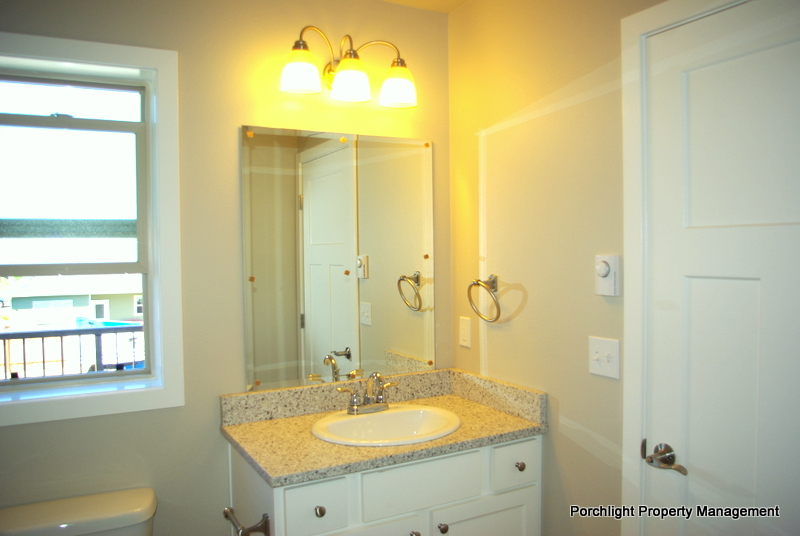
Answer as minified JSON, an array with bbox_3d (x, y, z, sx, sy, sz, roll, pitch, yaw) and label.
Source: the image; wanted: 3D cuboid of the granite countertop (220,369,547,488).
[{"bbox_3d":[-0.056,0.493,2.028,0.945,0.129,0.560,-1,1,-30],"label":"granite countertop"}]

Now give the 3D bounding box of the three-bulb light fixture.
[{"bbox_3d":[-0.182,-0.704,2.144,0.522,0.272,0.200,-1,1,-30],"label":"three-bulb light fixture"}]

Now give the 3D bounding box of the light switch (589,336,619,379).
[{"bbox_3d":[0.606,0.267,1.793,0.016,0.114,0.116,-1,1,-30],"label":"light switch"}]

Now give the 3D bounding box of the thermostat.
[{"bbox_3d":[0.608,0.022,1.768,0.030,0.118,0.070,-1,1,-30],"label":"thermostat"}]

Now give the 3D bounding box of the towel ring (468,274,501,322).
[{"bbox_3d":[0.318,0.116,2.218,0.095,0.174,0.165,-1,1,-30],"label":"towel ring"}]

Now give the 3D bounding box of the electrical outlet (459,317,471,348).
[{"bbox_3d":[0.263,0.258,2.406,0.010,0.115,0.070,-1,1,-30],"label":"electrical outlet"}]

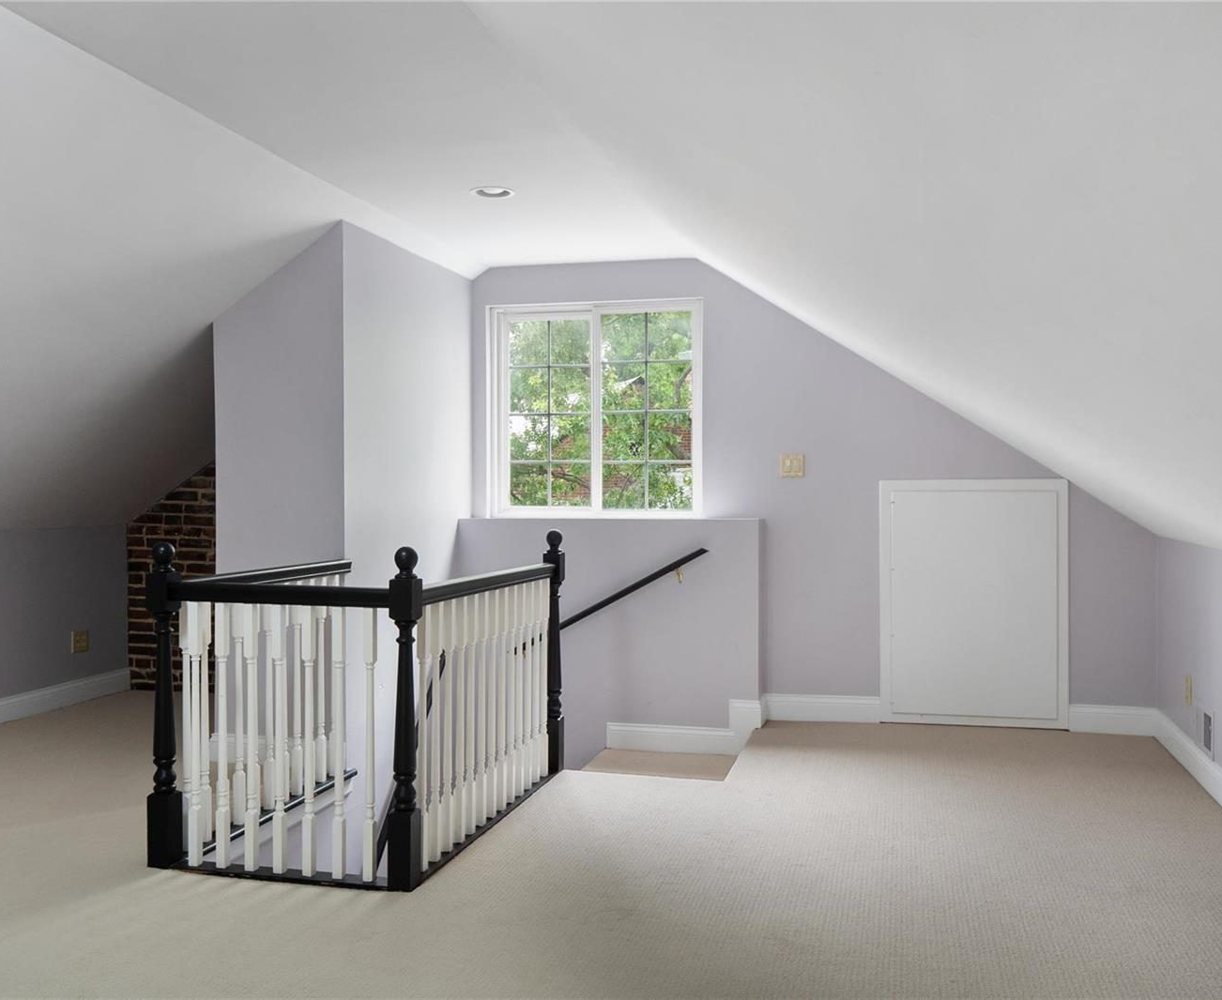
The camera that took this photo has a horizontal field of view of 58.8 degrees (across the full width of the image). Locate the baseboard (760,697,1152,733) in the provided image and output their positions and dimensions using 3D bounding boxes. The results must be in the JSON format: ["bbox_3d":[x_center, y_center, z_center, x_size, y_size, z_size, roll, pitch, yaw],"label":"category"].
[{"bbox_3d":[1.588,0.990,5.034,1.702,0.131,0.022,0,1,16],"label":"baseboard"}]

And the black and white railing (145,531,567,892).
[{"bbox_3d":[-0.787,0.608,3.764,0.866,0.959,1.349,0,1,16],"label":"black and white railing"}]

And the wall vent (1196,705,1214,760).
[{"bbox_3d":[2.175,0.841,3.965,0.020,0.168,0.241,0,1,16],"label":"wall vent"}]

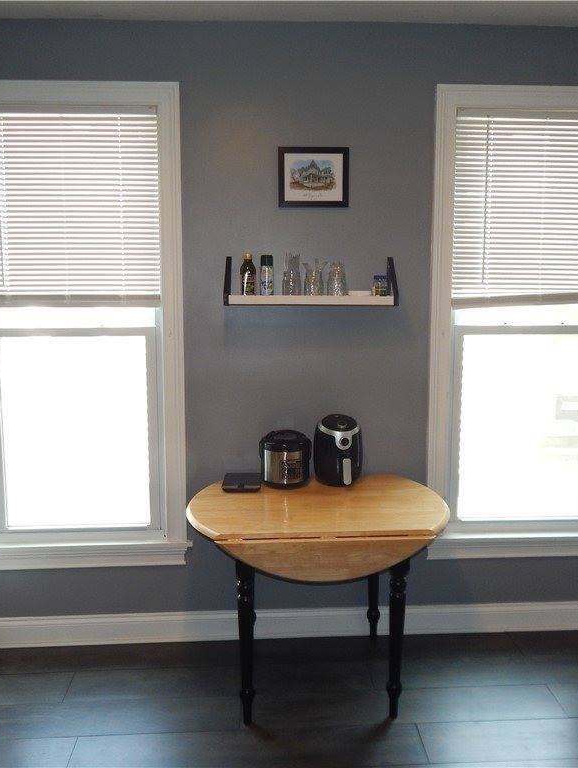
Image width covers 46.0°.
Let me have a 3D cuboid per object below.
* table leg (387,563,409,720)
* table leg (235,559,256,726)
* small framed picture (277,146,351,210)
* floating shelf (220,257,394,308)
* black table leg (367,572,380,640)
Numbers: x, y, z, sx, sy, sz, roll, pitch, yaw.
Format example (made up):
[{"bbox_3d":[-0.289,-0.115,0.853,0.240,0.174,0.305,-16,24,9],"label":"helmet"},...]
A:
[{"bbox_3d":[0.391,0.874,2.475,0.070,0.710,0.070,-1,7,-3],"label":"table leg"},{"bbox_3d":[-0.154,0.881,2.440,0.070,0.710,0.070,-1,7,-3],"label":"table leg"},{"bbox_3d":[0.104,-0.855,2.825,0.293,0.242,0.022,-1,7,-3],"label":"small framed picture"},{"bbox_3d":[0.091,-0.425,2.821,0.715,0.202,0.140,-1,7,-3],"label":"floating shelf"},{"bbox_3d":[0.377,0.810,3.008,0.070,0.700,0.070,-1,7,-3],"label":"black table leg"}]

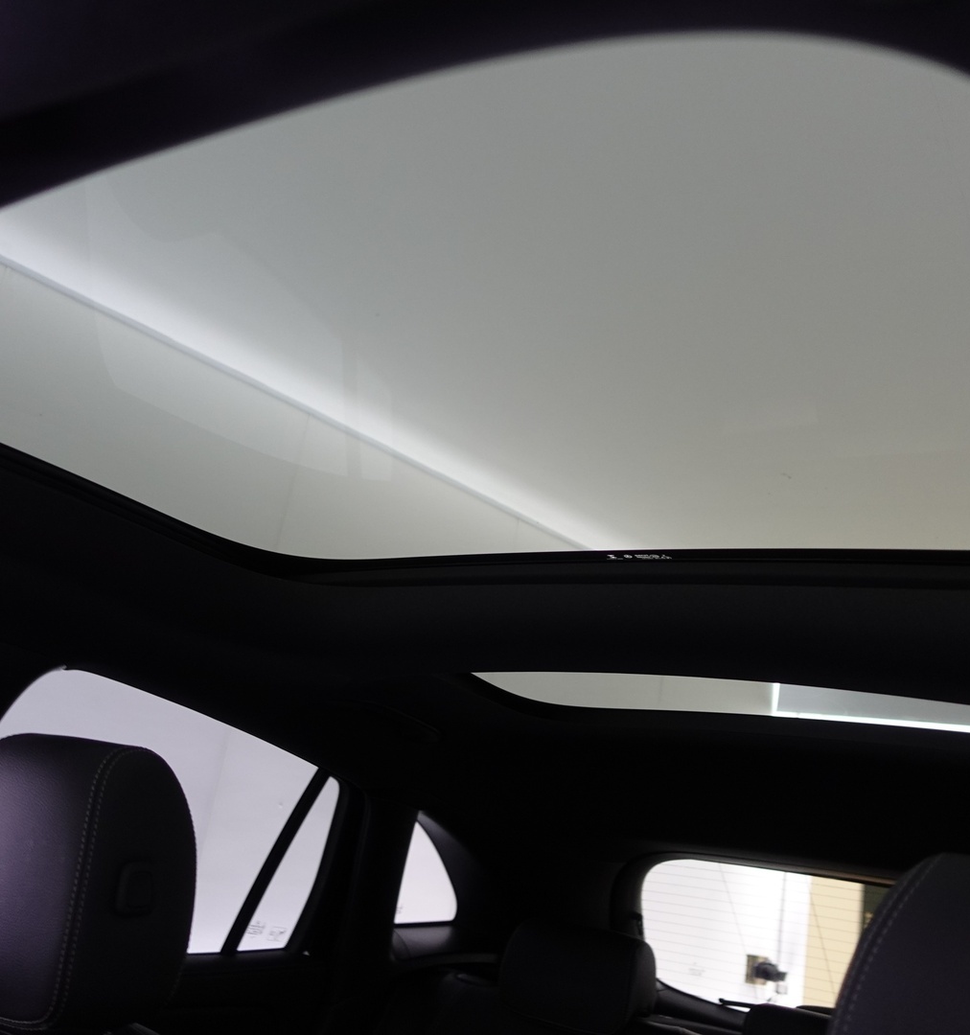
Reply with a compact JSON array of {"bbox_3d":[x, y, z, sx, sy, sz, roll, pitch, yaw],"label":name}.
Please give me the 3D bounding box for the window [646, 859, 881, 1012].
[{"bbox_3d":[0.717,0.780,1.778,0.960,0.330,0.080,-2,13,35],"label":"window"}]

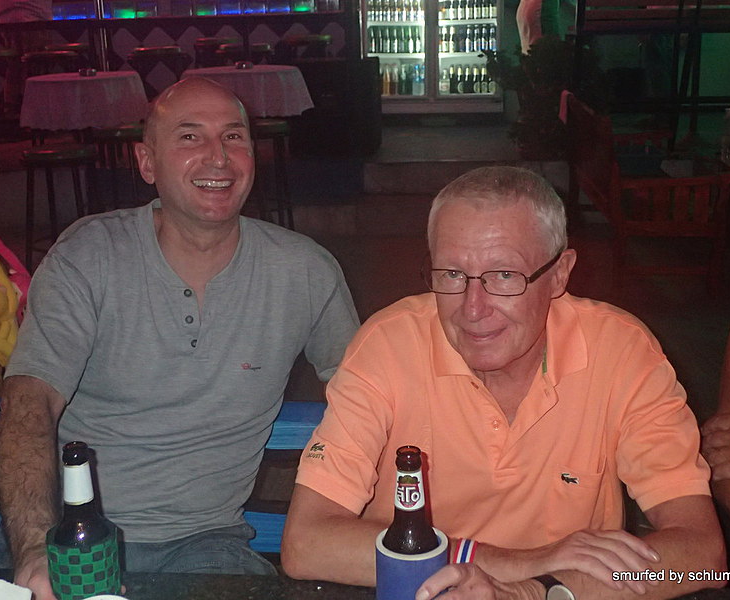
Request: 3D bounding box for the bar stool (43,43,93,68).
[{"bbox_3d":[-2.144,-1.490,7.798,0.400,0.740,0.400,-1,15,0],"label":"bar stool"}]

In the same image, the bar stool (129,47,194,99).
[{"bbox_3d":[-1.304,-1.216,6.798,0.400,0.740,0.400,-1,15,0],"label":"bar stool"}]

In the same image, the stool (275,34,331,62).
[{"bbox_3d":[-0.412,-1.557,7.848,0.400,0.740,0.400,-1,15,0],"label":"stool"}]

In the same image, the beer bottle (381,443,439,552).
[{"bbox_3d":[0.050,0.272,1.159,0.062,0.235,0.062,-1,15,2],"label":"beer bottle"}]

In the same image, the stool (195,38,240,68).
[{"bbox_3d":[-1.068,-1.535,7.848,0.400,0.740,0.400,-1,15,0],"label":"stool"}]

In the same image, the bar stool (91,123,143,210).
[{"bbox_3d":[-1.324,-0.571,5.848,0.400,0.740,0.400,-1,15,0],"label":"bar stool"}]

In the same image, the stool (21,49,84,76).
[{"bbox_3d":[-1.930,-1.167,6.698,0.400,0.740,0.400,-1,15,0],"label":"stool"}]

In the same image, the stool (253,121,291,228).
[{"bbox_3d":[-0.579,-0.609,5.948,0.400,0.740,0.400,-1,15,0],"label":"stool"}]

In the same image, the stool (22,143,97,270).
[{"bbox_3d":[-1.456,-0.351,5.198,0.400,0.740,0.400,-1,15,0],"label":"stool"}]

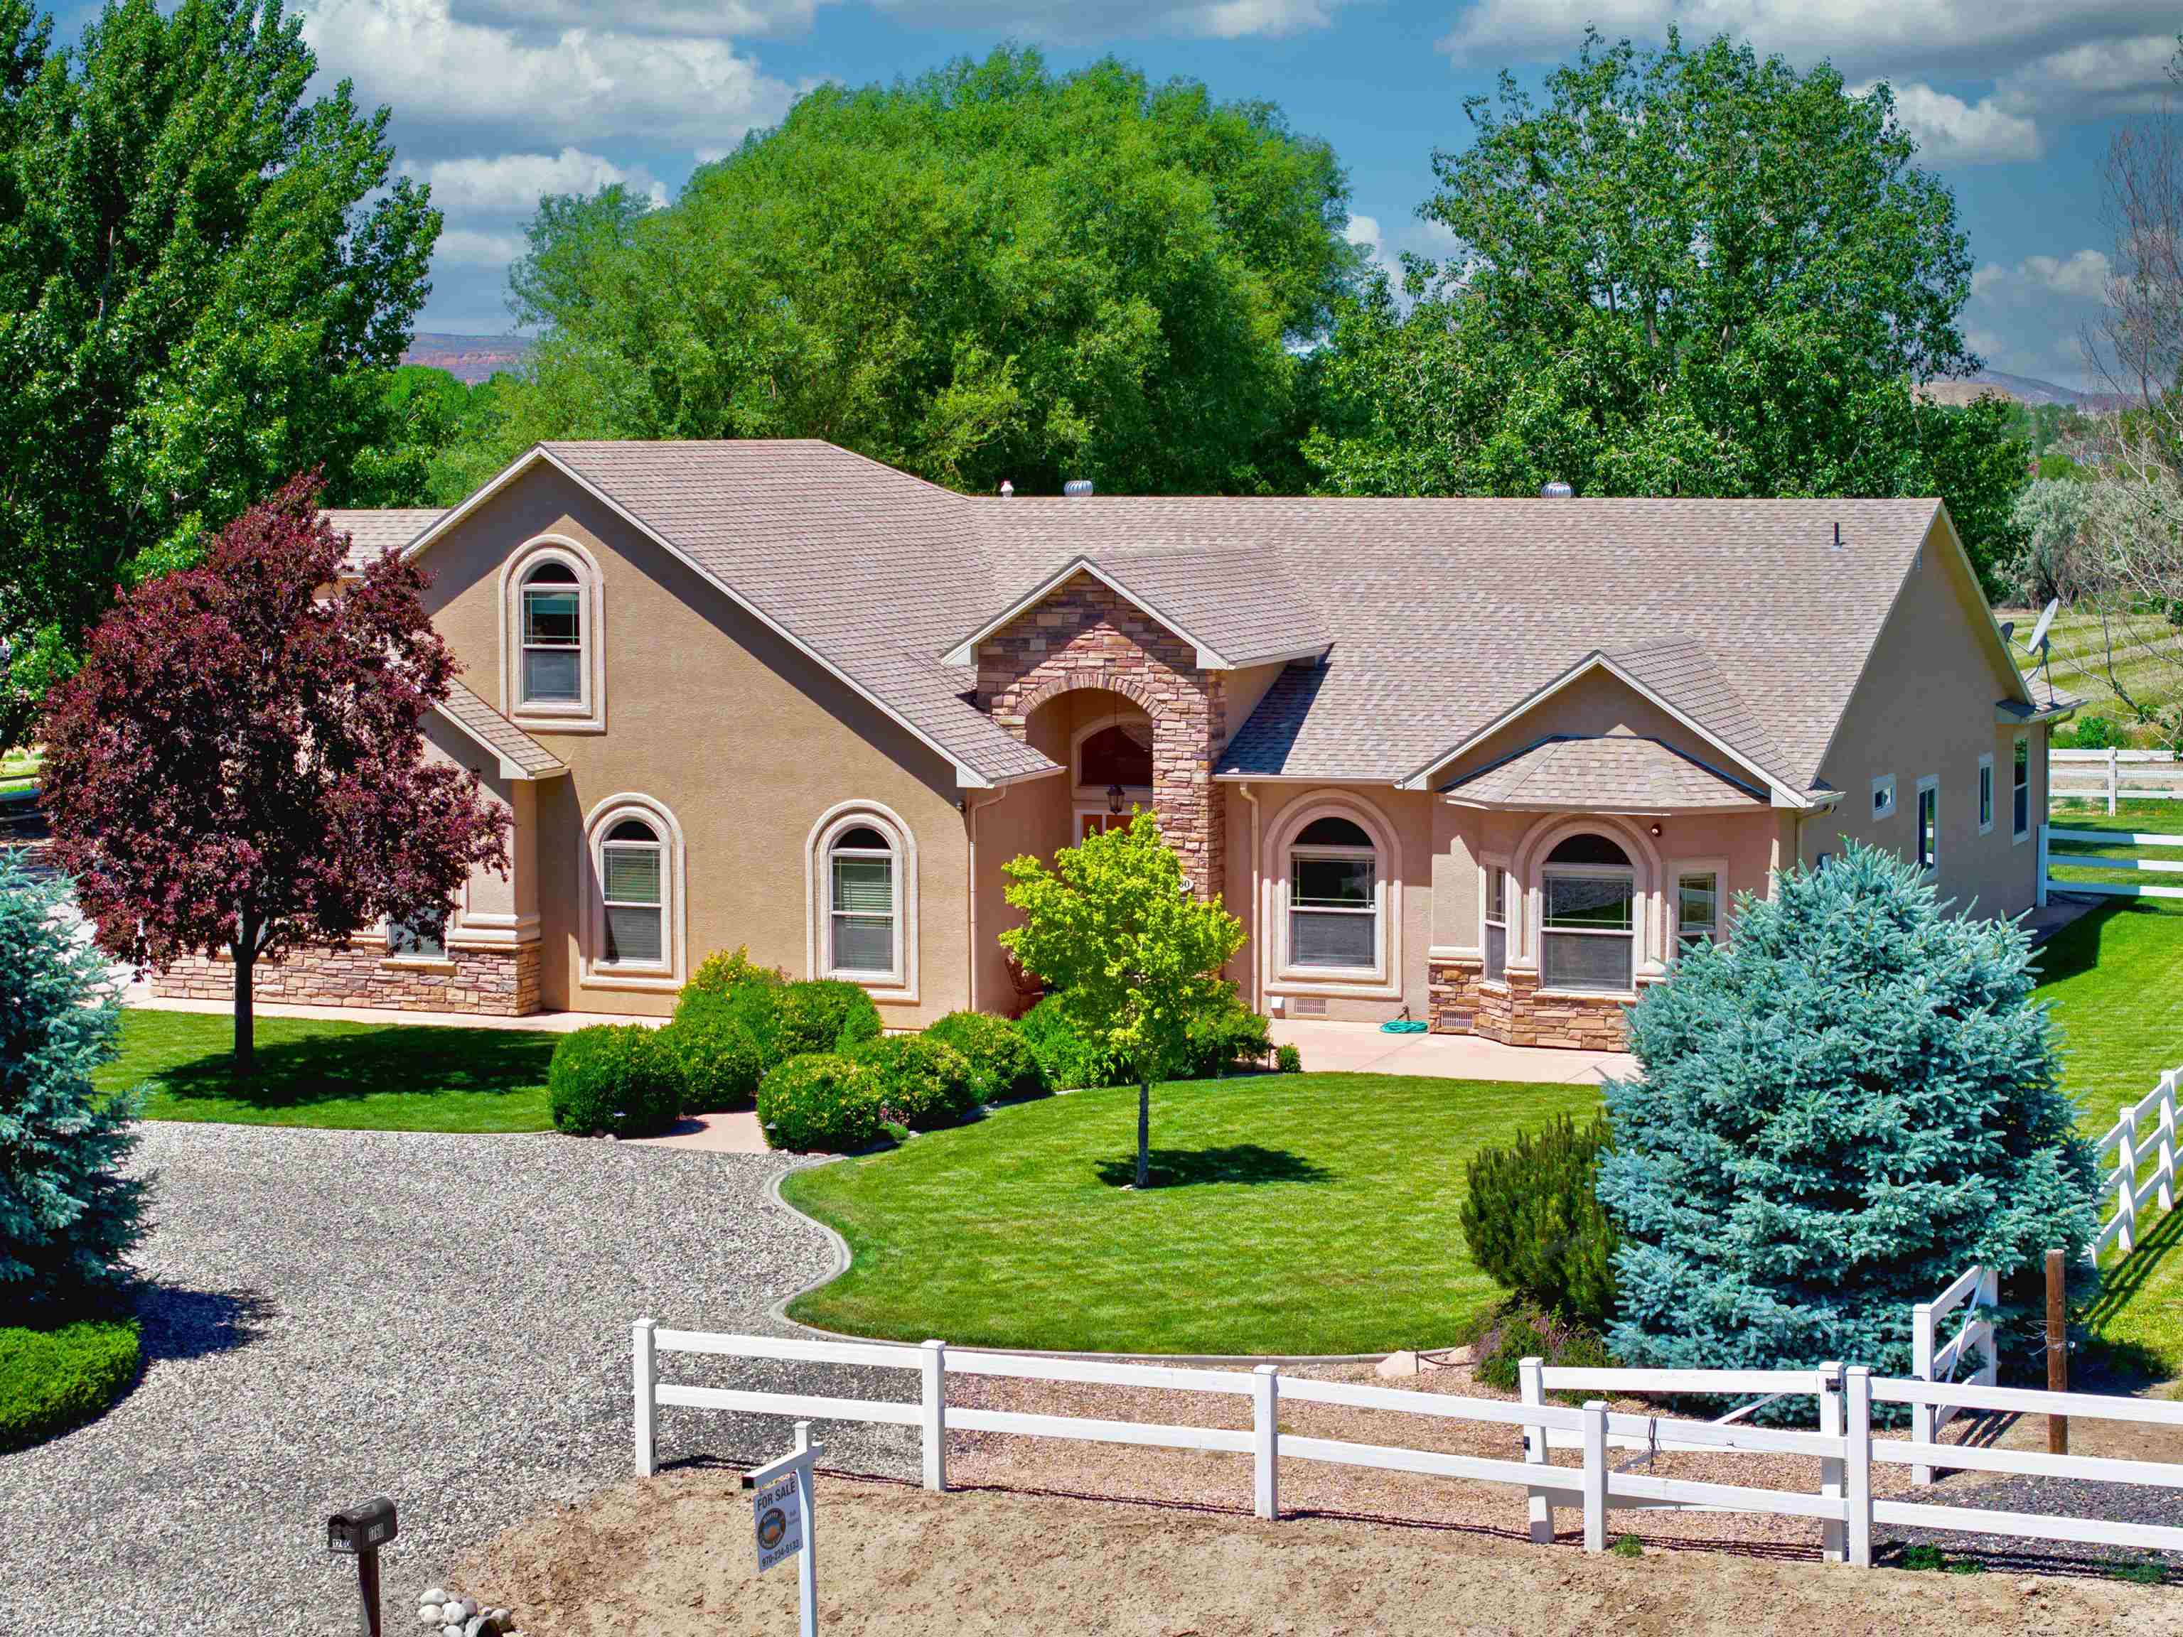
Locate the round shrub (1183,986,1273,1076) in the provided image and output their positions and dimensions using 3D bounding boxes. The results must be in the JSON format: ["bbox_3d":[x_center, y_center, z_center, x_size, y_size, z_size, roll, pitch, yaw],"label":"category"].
[{"bbox_3d":[1.631,2.549,53.451,1.150,1.000,1.100,0,5,0],"label":"round shrub"}]

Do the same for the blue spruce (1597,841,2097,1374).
[{"bbox_3d":[6.150,2.411,35.931,4.100,4.350,4.100,0,5,0],"label":"blue spruce"}]

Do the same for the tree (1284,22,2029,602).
[{"bbox_3d":[10.408,-6.868,79.707,13.090,14.570,12.000,0,5,0],"label":"tree"}]

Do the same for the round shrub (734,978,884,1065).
[{"bbox_3d":[-3.422,2.455,54.118,1.700,1.070,1.500,0,5,0],"label":"round shrub"}]

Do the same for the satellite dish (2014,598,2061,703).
[{"bbox_3d":[15.317,-2.749,71.500,0.850,1.600,0.900,0,5,1],"label":"satellite dish"}]

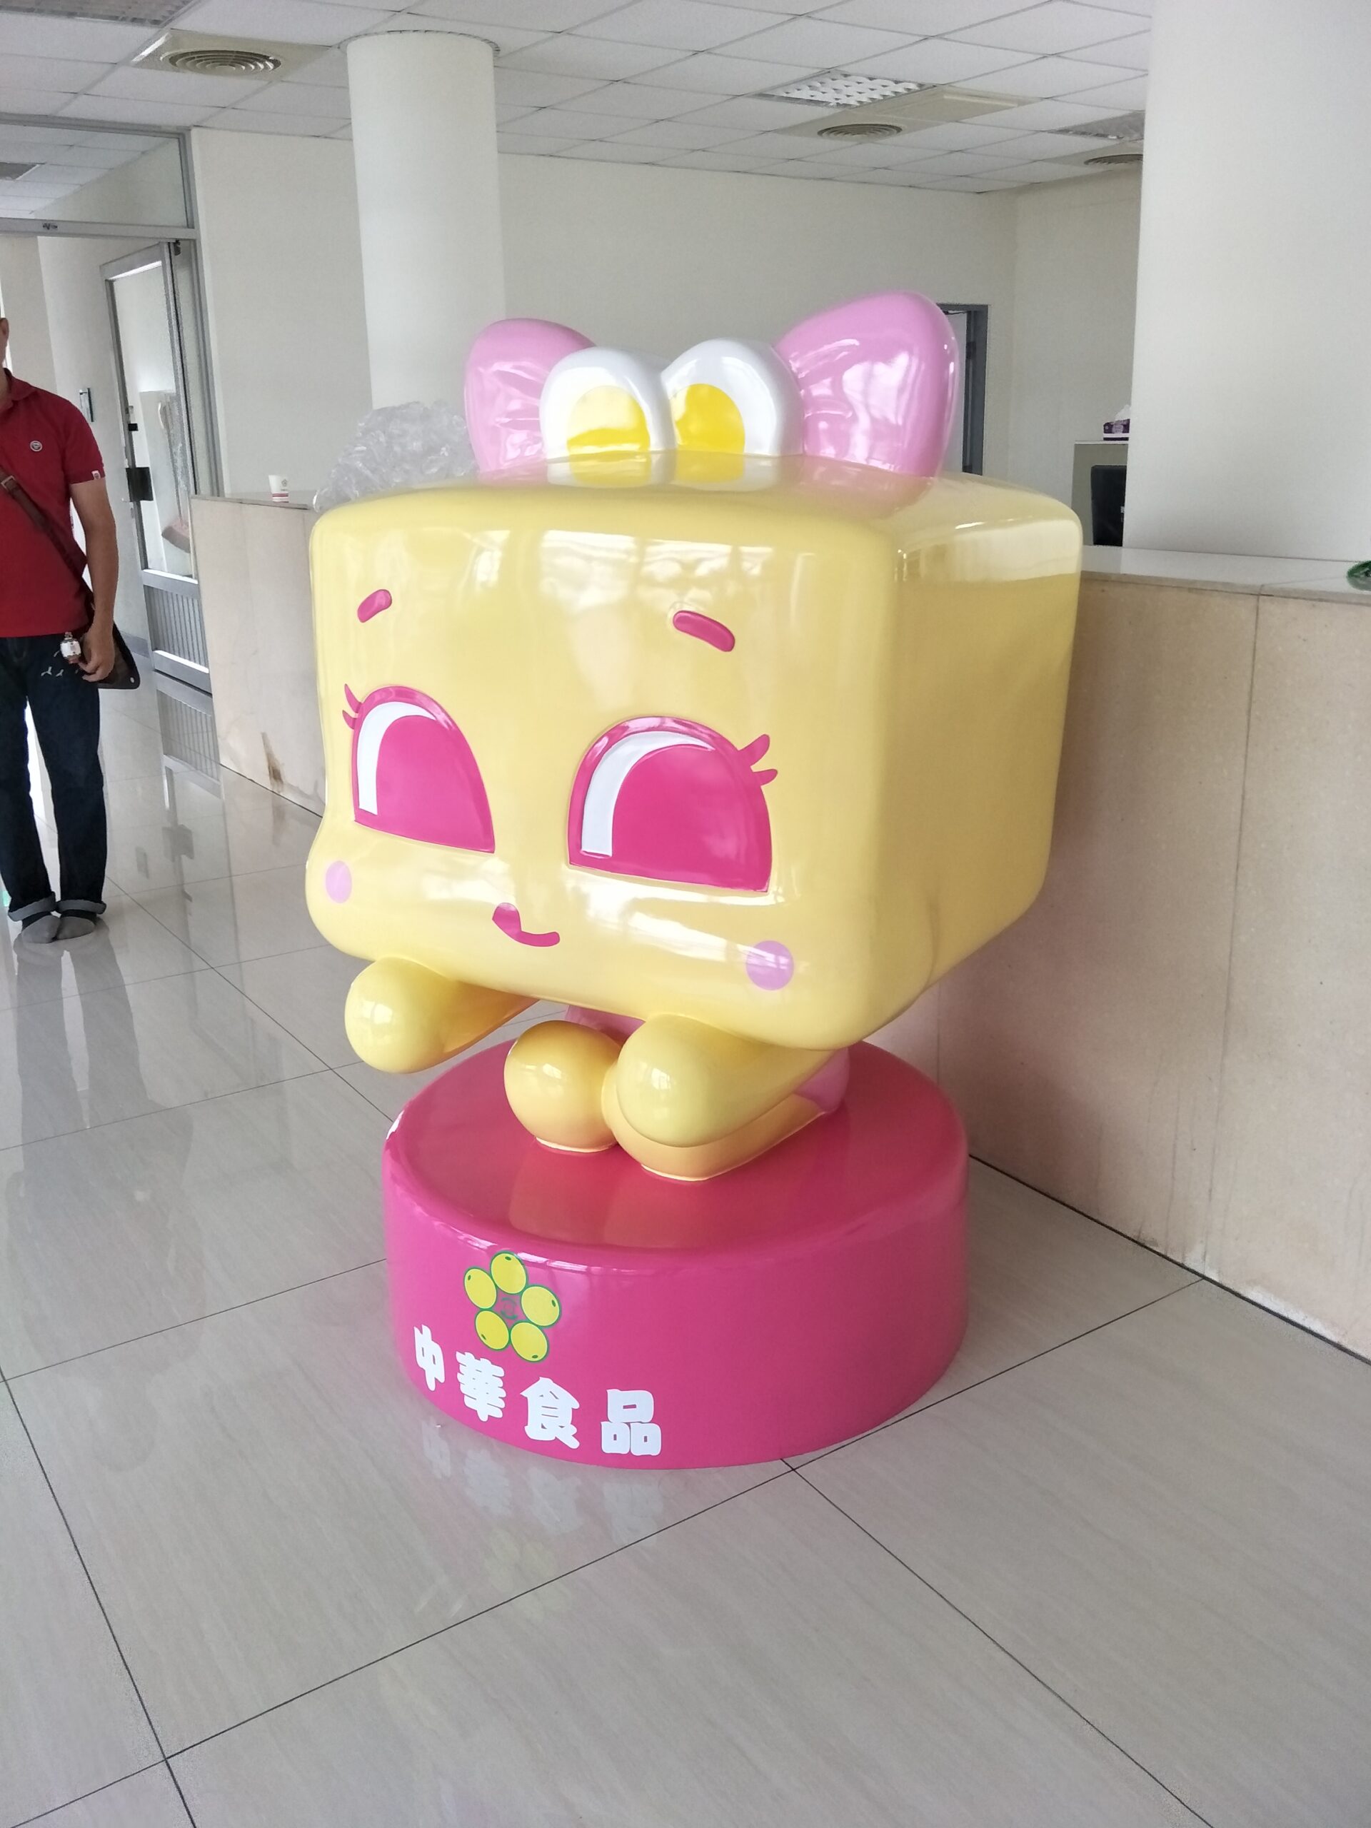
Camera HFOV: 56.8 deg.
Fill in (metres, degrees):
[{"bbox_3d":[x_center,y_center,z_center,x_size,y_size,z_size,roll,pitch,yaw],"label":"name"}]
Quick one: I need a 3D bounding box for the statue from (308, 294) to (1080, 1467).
[{"bbox_3d":[-0.007,-0.094,1.870,0.930,1.426,0.880,12,22,35],"label":"statue"}]

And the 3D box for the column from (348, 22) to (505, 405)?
[{"bbox_3d":[-1.010,-2.030,5.280,0.560,2.680,0.560,-4,18,-9],"label":"column"}]

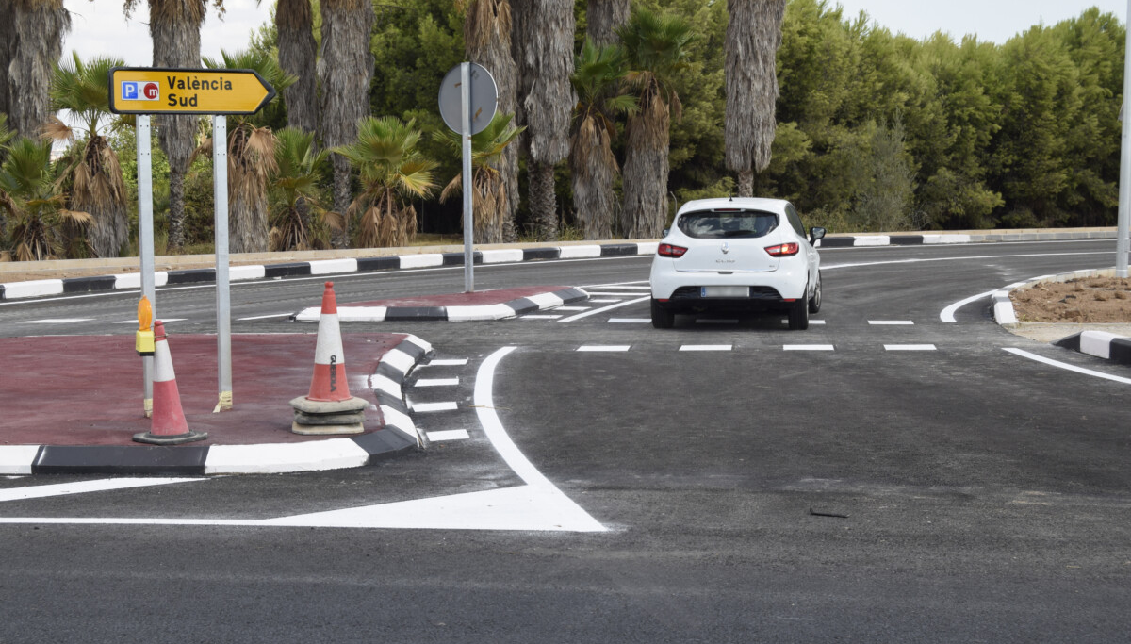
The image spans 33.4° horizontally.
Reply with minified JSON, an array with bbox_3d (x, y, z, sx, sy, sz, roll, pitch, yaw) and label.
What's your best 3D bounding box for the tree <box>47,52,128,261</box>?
[{"bbox_3d":[-9.052,-3.188,35.860,1.602,3.847,1.602,-1,4,-14],"label":"tree"}]

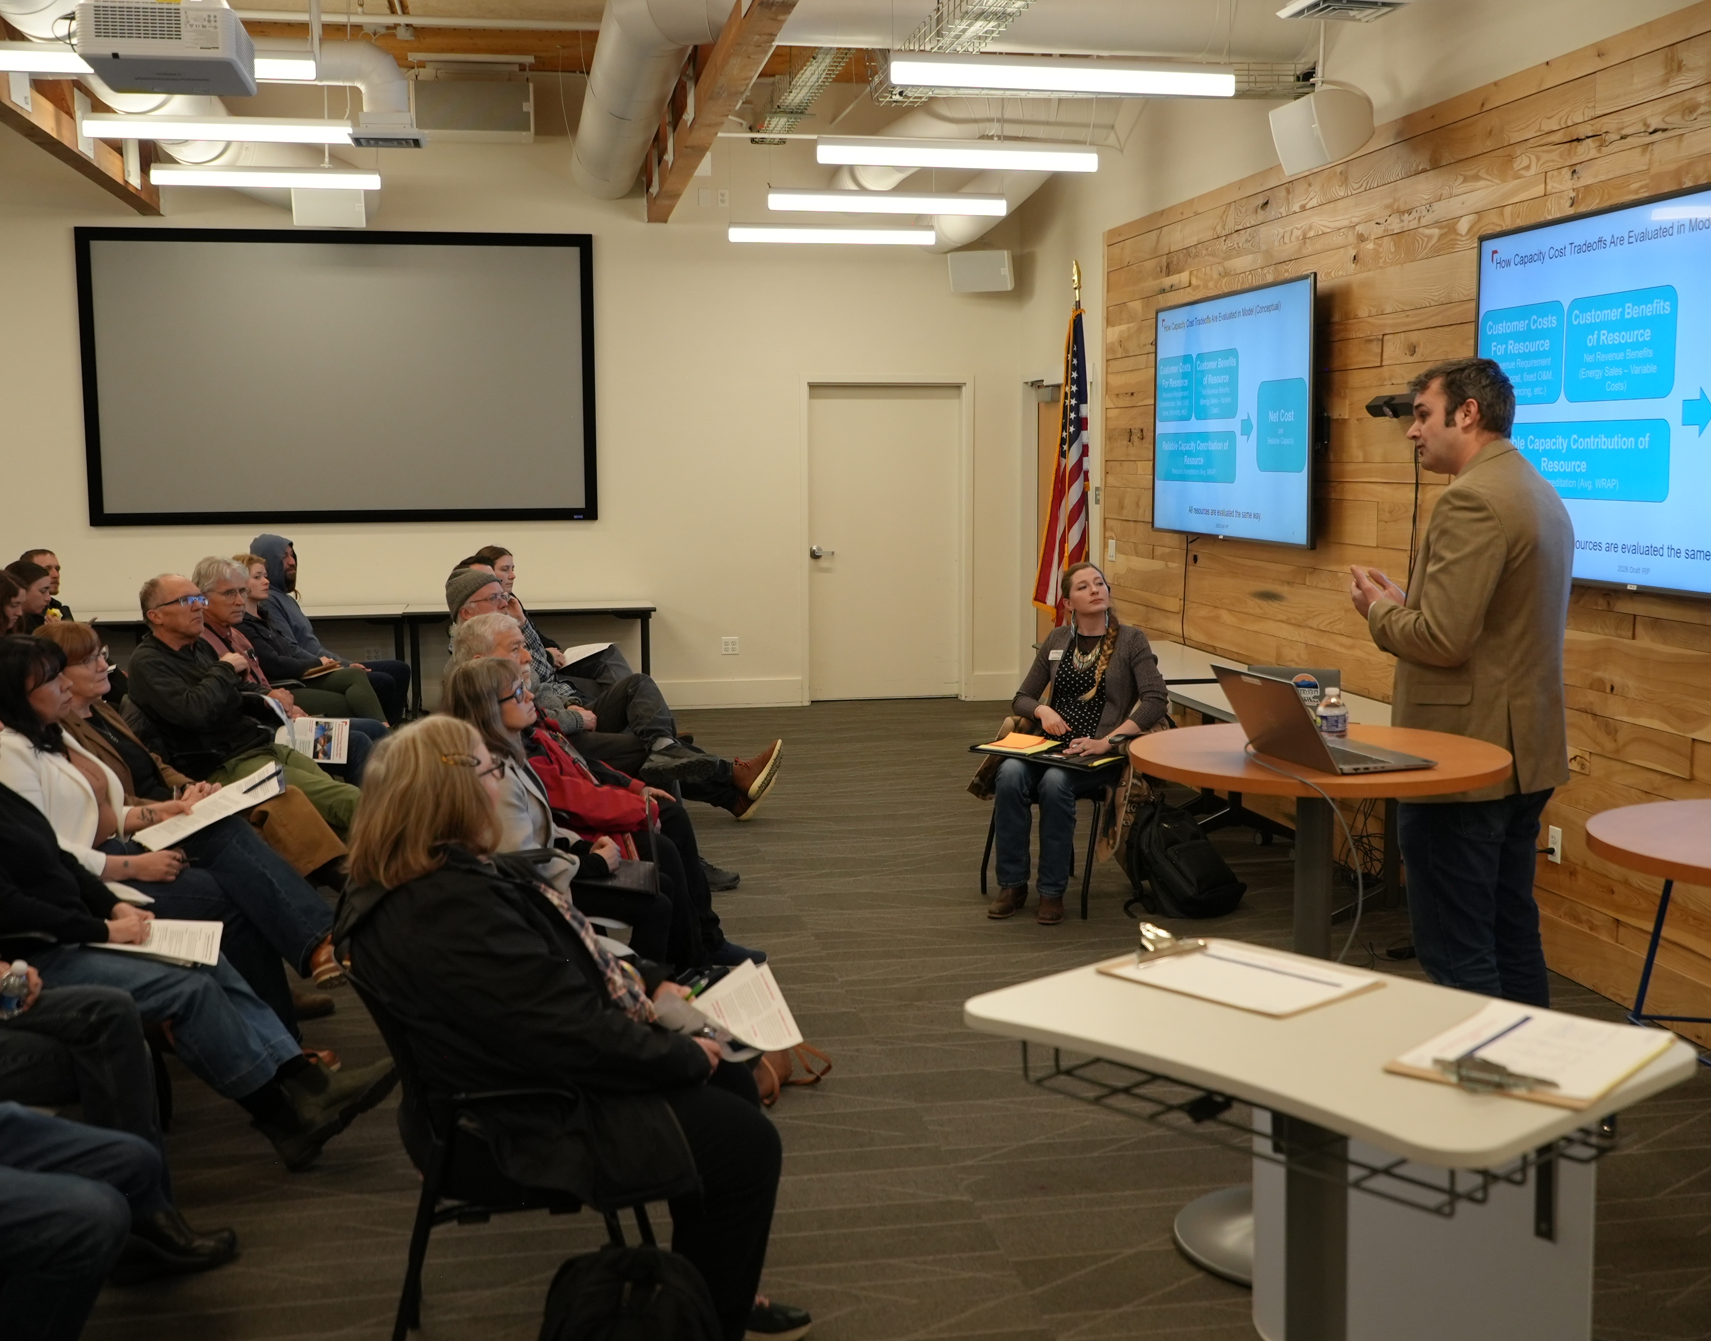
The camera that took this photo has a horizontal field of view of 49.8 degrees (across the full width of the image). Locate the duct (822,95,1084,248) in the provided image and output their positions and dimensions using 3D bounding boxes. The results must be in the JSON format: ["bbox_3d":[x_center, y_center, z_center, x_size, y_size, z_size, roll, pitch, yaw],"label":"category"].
[{"bbox_3d":[0.520,-3.027,11.095,1.100,0.660,1.600,-1,7,-10],"label":"duct"}]

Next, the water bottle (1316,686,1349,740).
[{"bbox_3d":[1.028,0.091,3.963,0.067,0.115,0.067,-1,7,-10],"label":"water bottle"}]

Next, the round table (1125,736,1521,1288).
[{"bbox_3d":[0.963,0.695,3.893,0.775,1.068,0.775,0,7,0],"label":"round table"}]

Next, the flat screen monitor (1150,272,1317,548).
[{"bbox_3d":[1.684,-1.134,8.252,0.065,1.090,1.890,-1,7,-10],"label":"flat screen monitor"}]

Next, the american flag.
[{"bbox_3d":[1.077,-1.044,9.650,0.310,1.720,0.280,0,7,0],"label":"american flag"}]

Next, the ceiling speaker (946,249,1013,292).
[{"bbox_3d":[0.808,-2.571,11.850,0.375,0.270,0.210,2,31,17],"label":"ceiling speaker"}]

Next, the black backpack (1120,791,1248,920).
[{"bbox_3d":[1.214,0.650,6.841,0.310,0.440,0.220,-6,-19,-40],"label":"black backpack"}]

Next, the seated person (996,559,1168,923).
[{"bbox_3d":[0.850,0.241,6.863,0.530,1.270,0.780,2,7,21],"label":"seated person"}]

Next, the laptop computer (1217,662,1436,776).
[{"bbox_3d":[0.927,0.090,3.668,0.325,0.187,0.313,-3,7,-19],"label":"laptop computer"}]

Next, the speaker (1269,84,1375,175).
[{"bbox_3d":[1.776,-2.040,6.919,0.240,0.260,0.390,-19,9,-8],"label":"speaker"}]

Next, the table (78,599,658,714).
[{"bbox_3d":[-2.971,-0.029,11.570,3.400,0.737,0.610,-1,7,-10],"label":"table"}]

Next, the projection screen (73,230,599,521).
[{"bbox_3d":[-3.214,-1.837,11.574,3.130,1.815,0.070,-1,7,-10],"label":"projection screen"}]

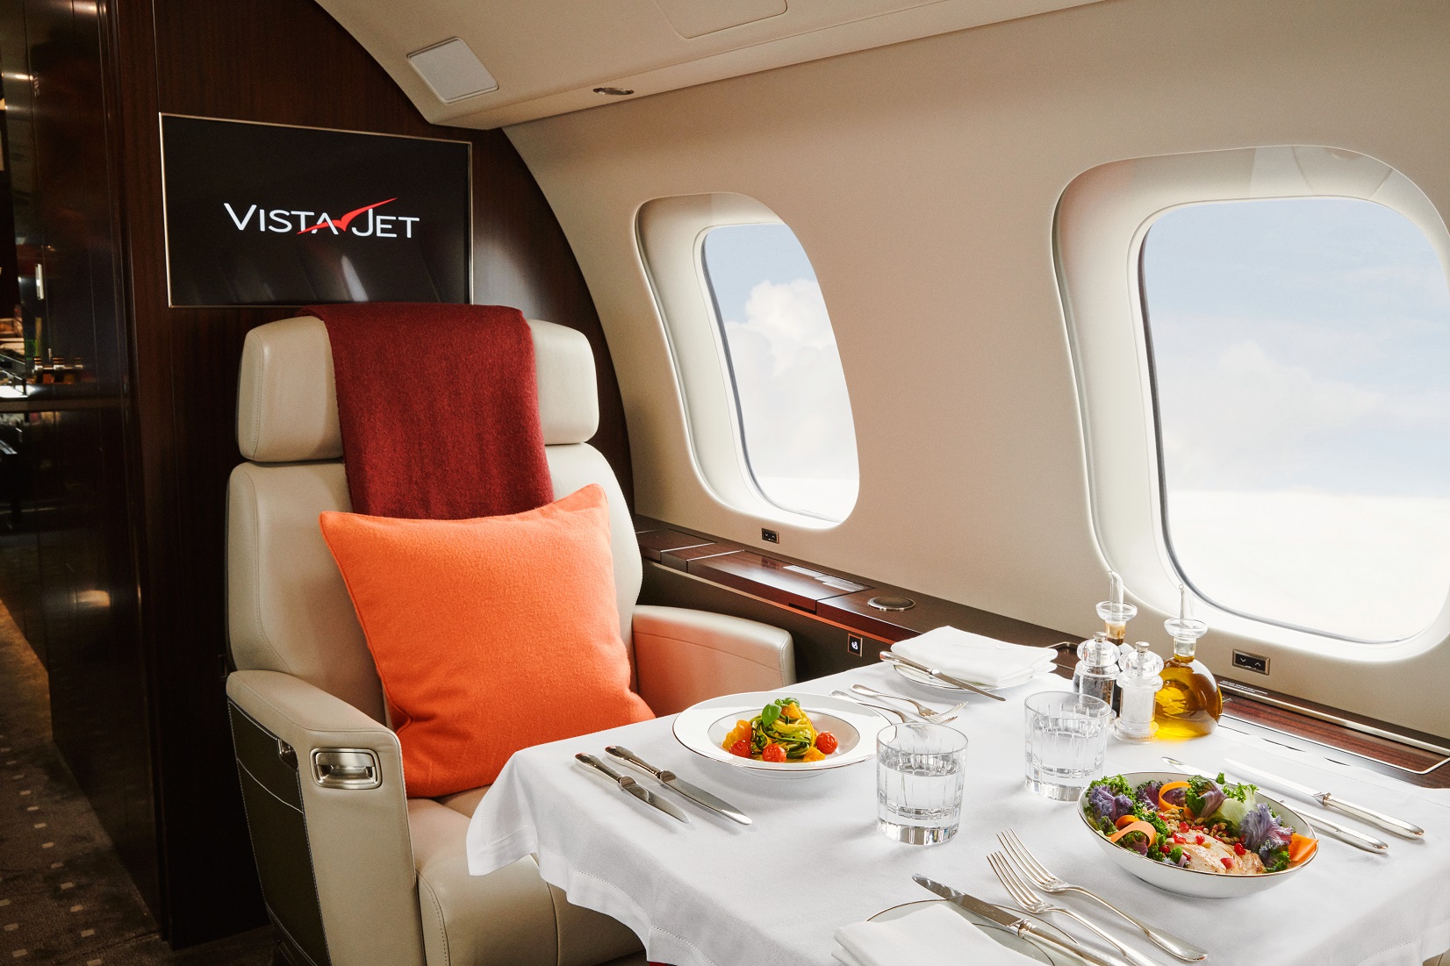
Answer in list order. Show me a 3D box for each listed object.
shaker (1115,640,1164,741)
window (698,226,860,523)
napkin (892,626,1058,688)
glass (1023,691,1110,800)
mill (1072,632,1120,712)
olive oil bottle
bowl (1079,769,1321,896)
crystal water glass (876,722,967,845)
[{"bbox_3d":[0.481,0.239,1.445,0.053,0.112,0.053,-6,12,-38],"label":"shaker"},{"bbox_3d":[0.113,-0.205,2.298,0.045,0.565,0.390,-28,24,-32],"label":"window"},{"bbox_3d":[0.323,0.224,1.635,0.150,0.035,0.172,-6,12,-38],"label":"napkin"},{"bbox_3d":[0.353,0.273,1.295,0.086,0.089,0.086,1,9,0],"label":"glass"},{"bbox_3d":[0.441,0.233,1.479,0.053,0.112,0.053,-6,12,-38],"label":"mill"},{"bbox_3d":[0.540,0.205,1.465,0.100,0.175,0.100,-5,11,-32],"label":"olive oil bottle"},{"bbox_3d":[0.423,0.320,1.125,0.207,0.055,0.207,-6,12,-38],"label":"bowl"},{"bbox_3d":[0.187,0.287,1.190,0.086,0.089,0.086,1,9,0],"label":"crystal water glass"}]

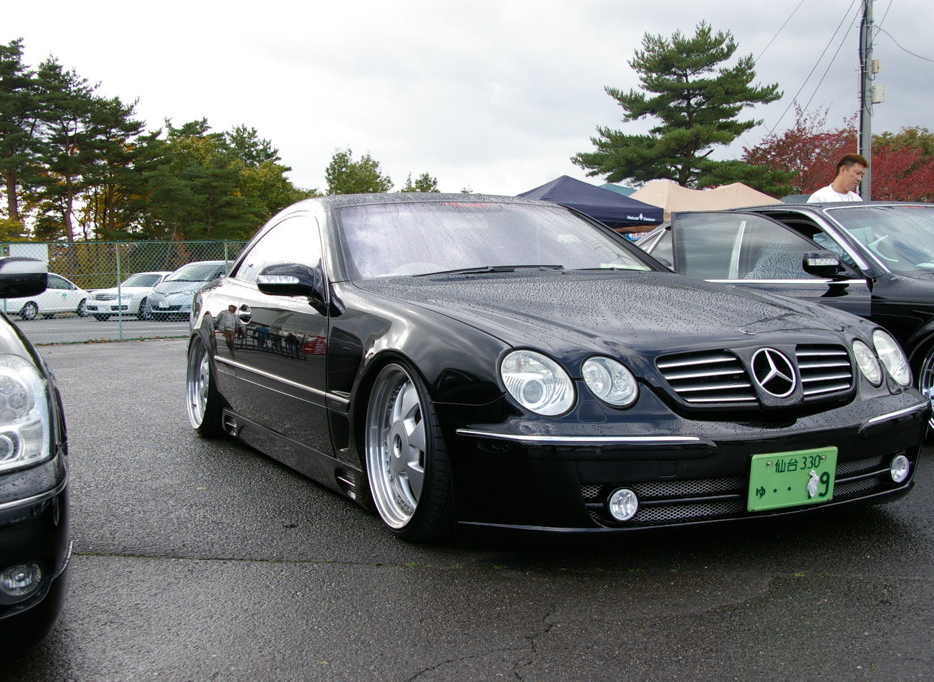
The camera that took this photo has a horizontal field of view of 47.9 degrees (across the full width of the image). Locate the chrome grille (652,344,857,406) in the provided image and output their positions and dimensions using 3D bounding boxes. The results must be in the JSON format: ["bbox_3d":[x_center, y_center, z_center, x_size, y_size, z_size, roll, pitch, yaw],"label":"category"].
[{"bbox_3d":[0.898,0.101,3.134,0.775,0.175,0.130,-2,3,-27],"label":"chrome grille"}]

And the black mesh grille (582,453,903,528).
[{"bbox_3d":[0.909,0.426,3.136,1.240,0.145,0.200,-2,3,-27],"label":"black mesh grille"}]

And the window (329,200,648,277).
[{"bbox_3d":[0.138,-0.430,4.603,1.400,0.130,0.750,-2,33,-27],"label":"window"}]

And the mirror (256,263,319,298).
[{"bbox_3d":[-0.716,-0.237,4.182,0.220,0.142,0.130,-2,3,-27],"label":"mirror"}]

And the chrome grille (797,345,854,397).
[{"bbox_3d":[1.109,0.084,3.251,0.290,0.150,0.100,-2,3,-27],"label":"chrome grille"}]

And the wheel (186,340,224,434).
[{"bbox_3d":[-1.433,0.237,6.077,0.250,0.635,0.635,1,2,-27],"label":"wheel"}]

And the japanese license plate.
[{"bbox_3d":[0.949,0.399,3.055,0.330,0.165,0.020,-2,8,-27],"label":"japanese license plate"}]

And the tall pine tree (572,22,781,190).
[{"bbox_3d":[7.256,-5.961,36.243,6.795,9.752,6.455,-1,3,0],"label":"tall pine tree"}]

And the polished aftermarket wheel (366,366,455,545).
[{"bbox_3d":[-0.131,0.347,3.505,0.250,0.635,0.635,1,2,-27],"label":"polished aftermarket wheel"}]

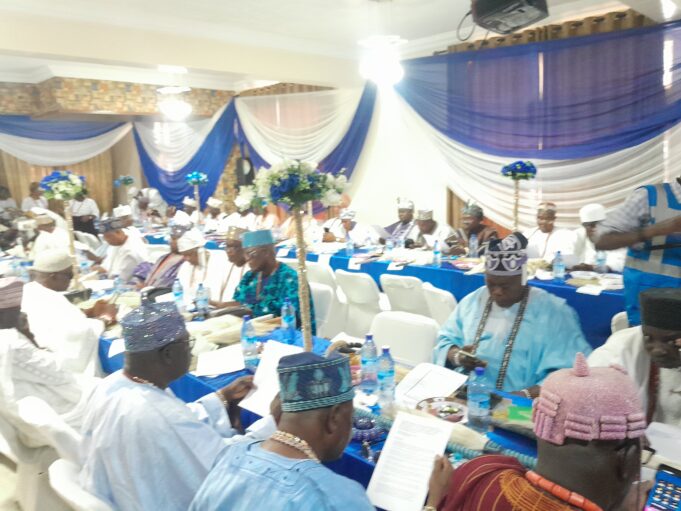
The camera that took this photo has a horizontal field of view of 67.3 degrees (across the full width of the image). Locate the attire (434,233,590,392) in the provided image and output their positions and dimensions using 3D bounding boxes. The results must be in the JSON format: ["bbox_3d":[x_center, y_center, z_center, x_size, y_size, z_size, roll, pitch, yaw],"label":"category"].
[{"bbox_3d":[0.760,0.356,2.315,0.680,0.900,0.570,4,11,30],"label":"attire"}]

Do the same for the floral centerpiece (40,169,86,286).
[{"bbox_3d":[-2.383,-0.212,4.515,0.430,1.050,0.430,-7,9,-27],"label":"floral centerpiece"}]

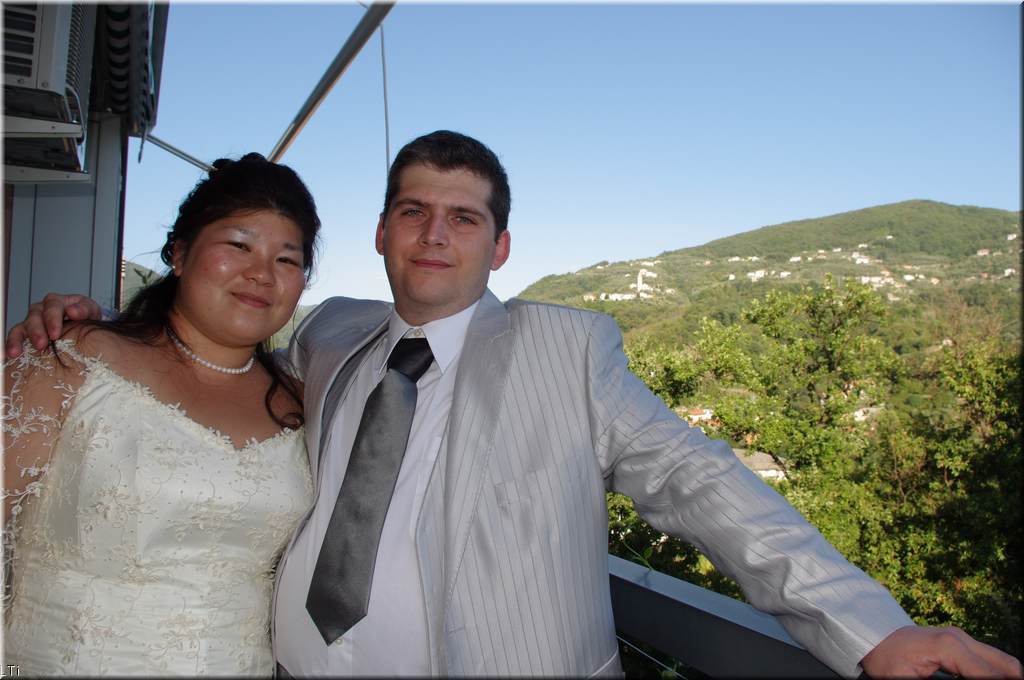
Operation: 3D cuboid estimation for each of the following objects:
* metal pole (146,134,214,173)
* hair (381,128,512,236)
[{"bbox_3d":[-1.730,-0.980,4.219,0.614,0.034,0.034,28,-10,-23],"label":"metal pole"},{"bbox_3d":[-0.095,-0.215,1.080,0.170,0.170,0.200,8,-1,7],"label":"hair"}]

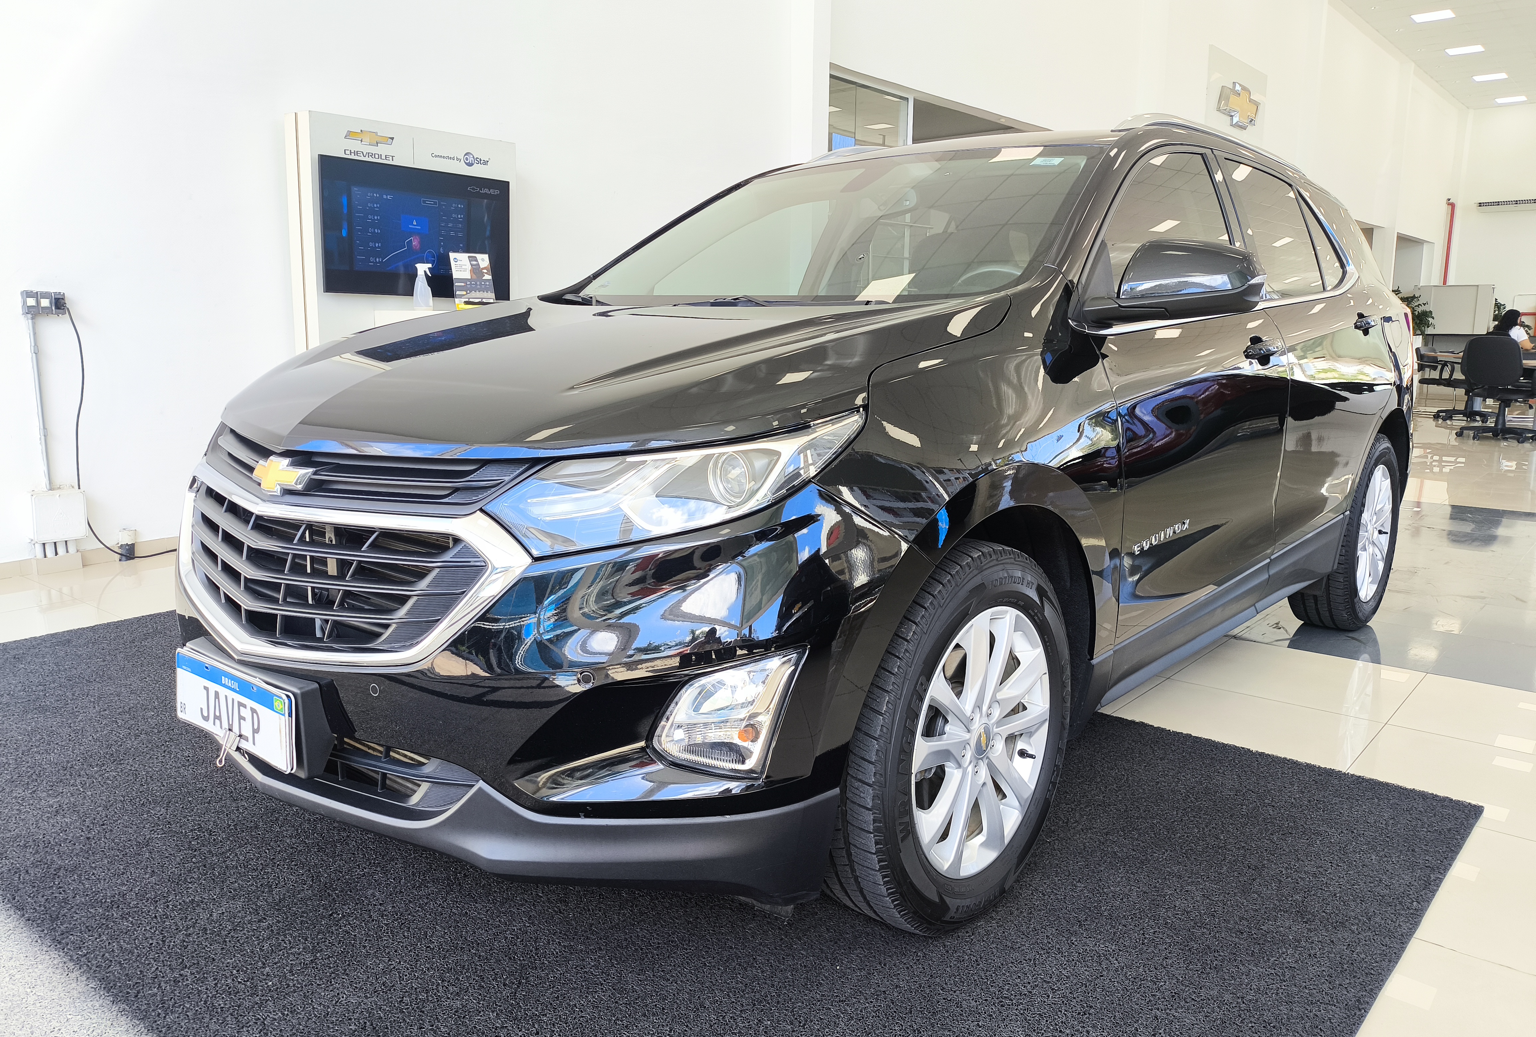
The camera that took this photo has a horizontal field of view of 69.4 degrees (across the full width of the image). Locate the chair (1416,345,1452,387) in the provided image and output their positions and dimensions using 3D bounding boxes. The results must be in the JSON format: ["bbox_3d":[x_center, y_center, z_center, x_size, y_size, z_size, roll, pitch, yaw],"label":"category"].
[{"bbox_3d":[8.201,-1.670,13.200,0.640,0.950,0.620,8,12,39],"label":"chair"}]

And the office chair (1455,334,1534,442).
[{"bbox_3d":[7.283,-1.314,11.050,0.640,0.990,0.640,-8,12,-39],"label":"office chair"}]

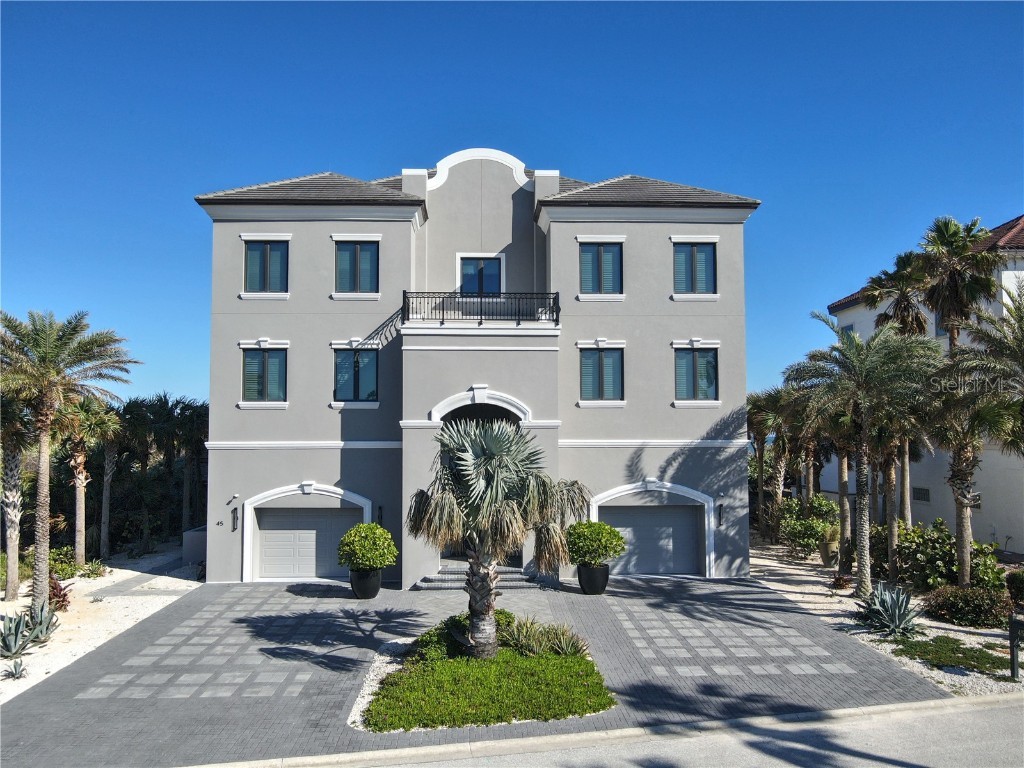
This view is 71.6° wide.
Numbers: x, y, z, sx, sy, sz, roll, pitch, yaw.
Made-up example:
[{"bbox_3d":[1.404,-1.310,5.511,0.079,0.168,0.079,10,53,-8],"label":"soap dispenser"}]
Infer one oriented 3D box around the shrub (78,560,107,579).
[{"bbox_3d":[-14.214,6.251,24.115,0.950,0.520,0.900,0,-3,-2],"label":"shrub"}]

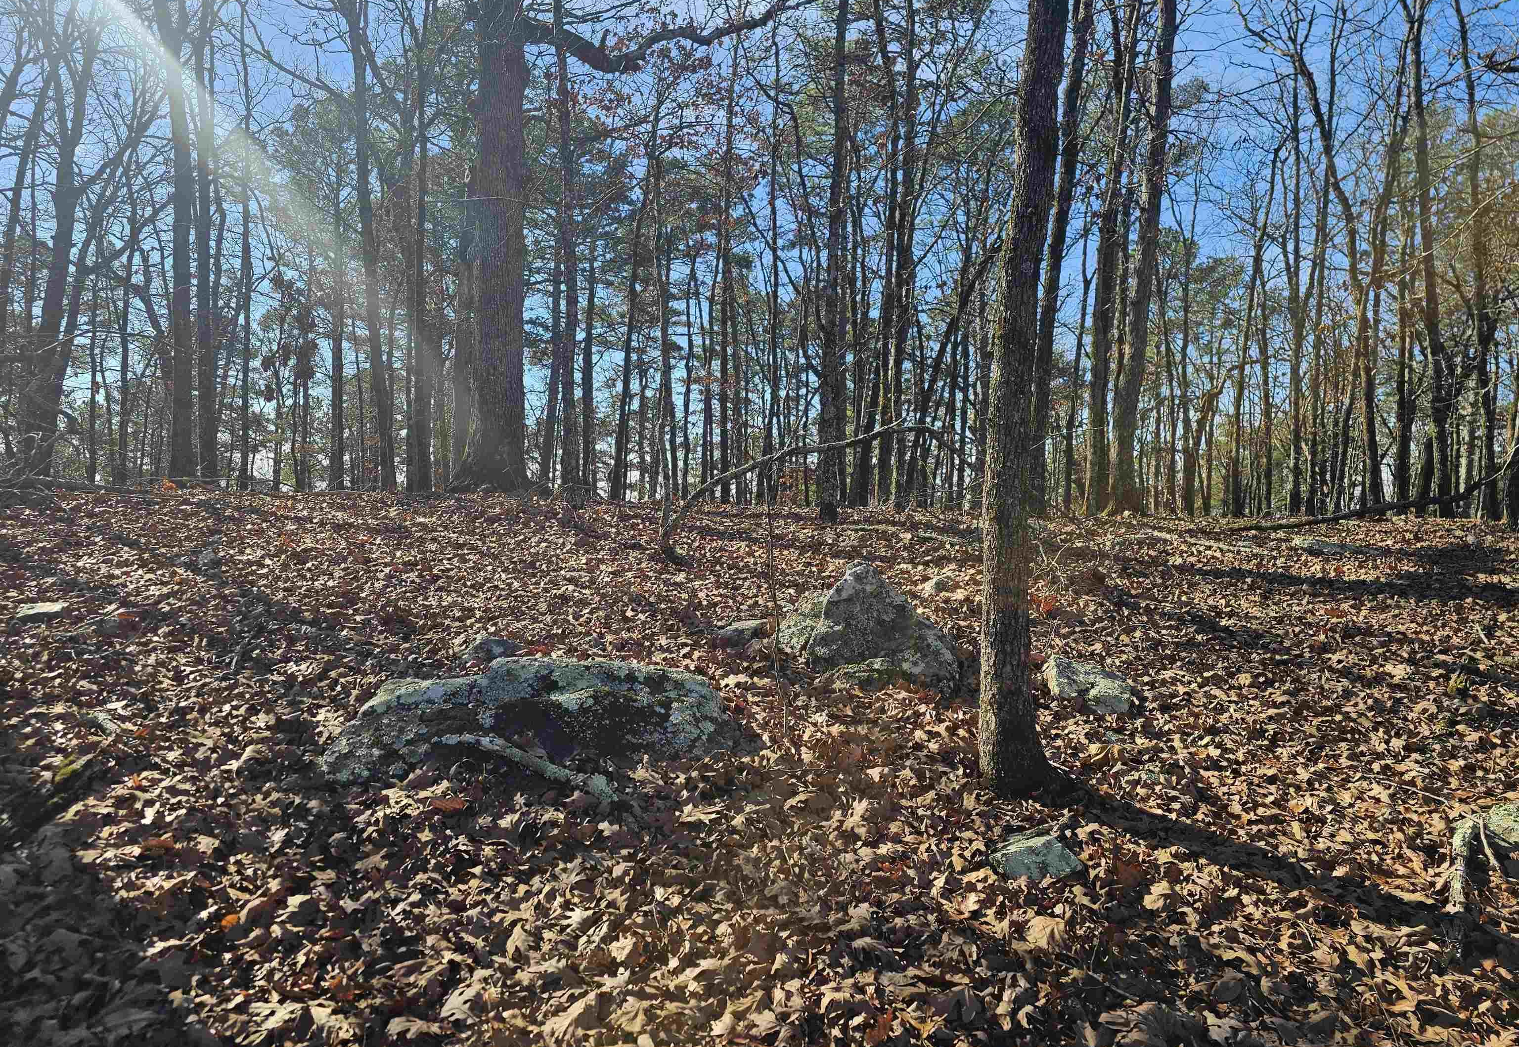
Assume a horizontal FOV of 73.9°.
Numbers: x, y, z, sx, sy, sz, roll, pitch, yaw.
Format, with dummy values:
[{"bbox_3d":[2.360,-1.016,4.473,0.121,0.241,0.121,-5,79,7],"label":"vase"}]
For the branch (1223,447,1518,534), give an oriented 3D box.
[{"bbox_3d":[8.081,-0.431,13.400,4.000,1.150,0.600,1,1,-9],"label":"branch"}]

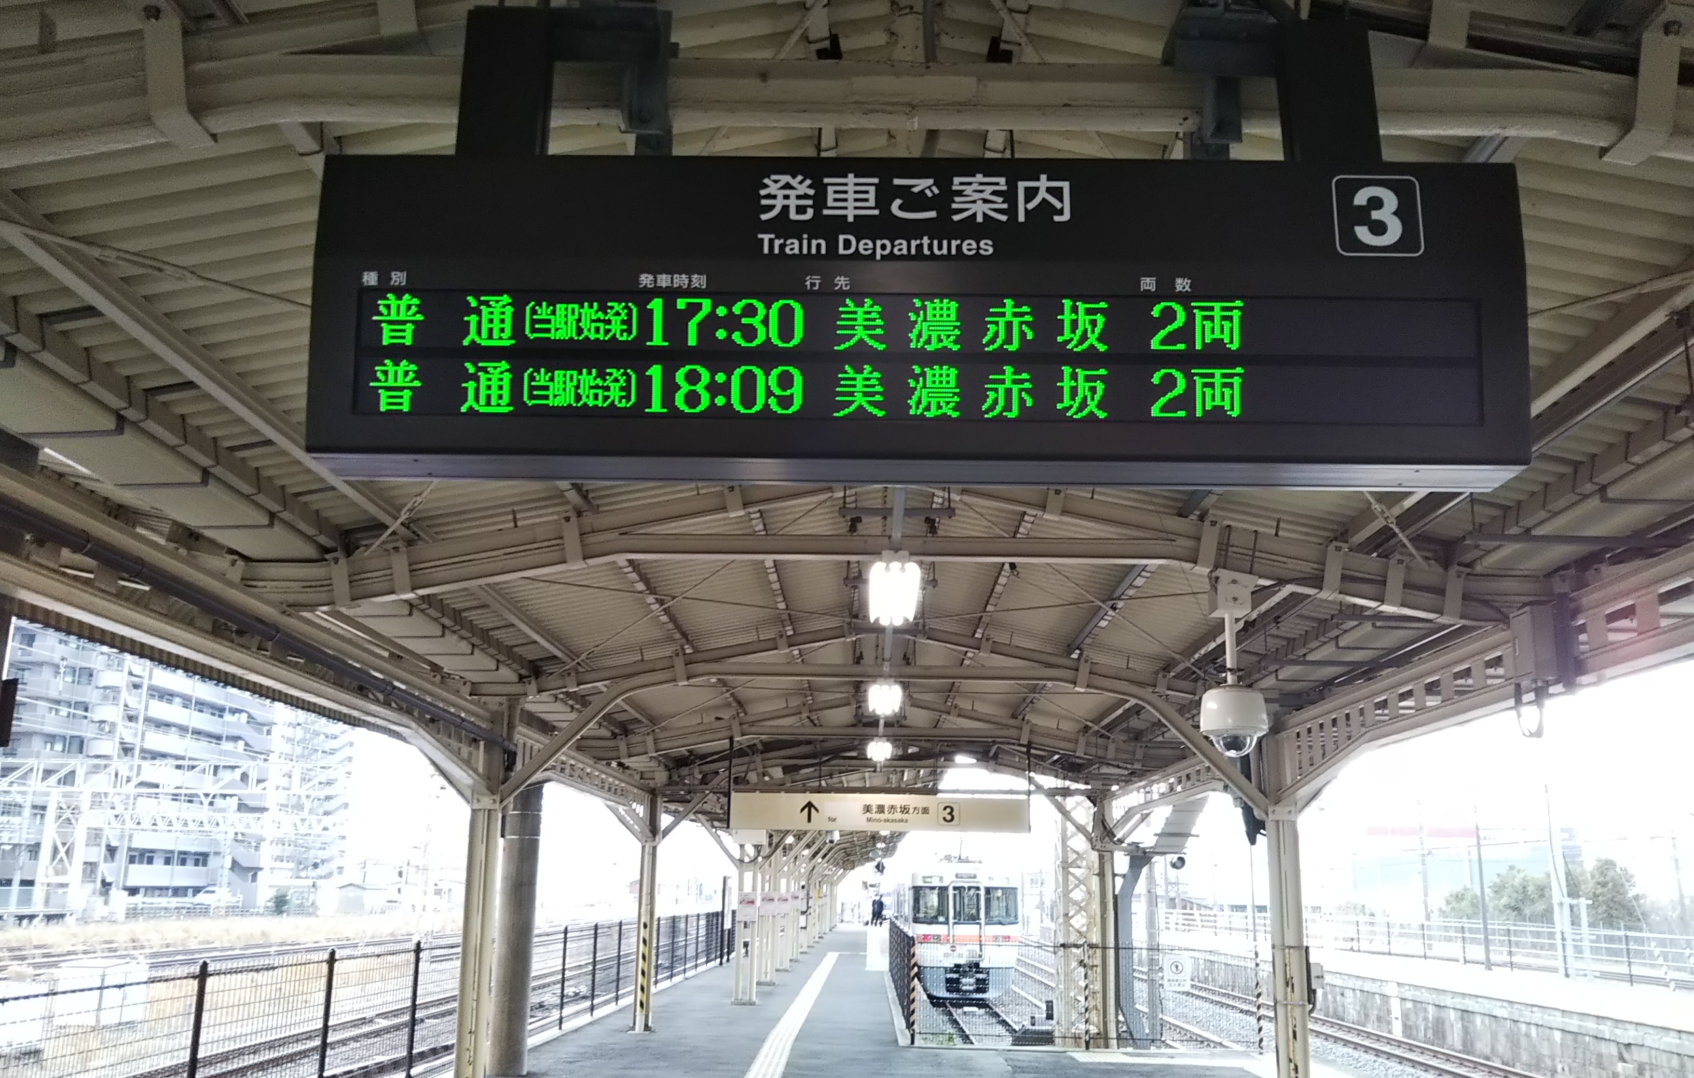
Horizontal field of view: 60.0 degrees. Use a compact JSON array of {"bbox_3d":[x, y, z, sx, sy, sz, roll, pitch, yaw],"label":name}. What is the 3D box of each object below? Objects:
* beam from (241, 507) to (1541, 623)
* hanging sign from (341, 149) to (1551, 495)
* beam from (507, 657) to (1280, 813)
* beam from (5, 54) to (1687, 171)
[{"bbox_3d":[0.219,0.136,7.816,6.900,0.620,0.160,0,-14,1],"label":"beam"},{"bbox_3d":[0.152,-0.470,3.333,2.630,0.660,0.330,0,-14,1],"label":"hanging sign"},{"bbox_3d":[0.298,1.615,12.262,6.410,1.270,0.170,0,-14,1],"label":"beam"},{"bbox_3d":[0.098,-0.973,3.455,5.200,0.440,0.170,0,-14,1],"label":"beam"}]

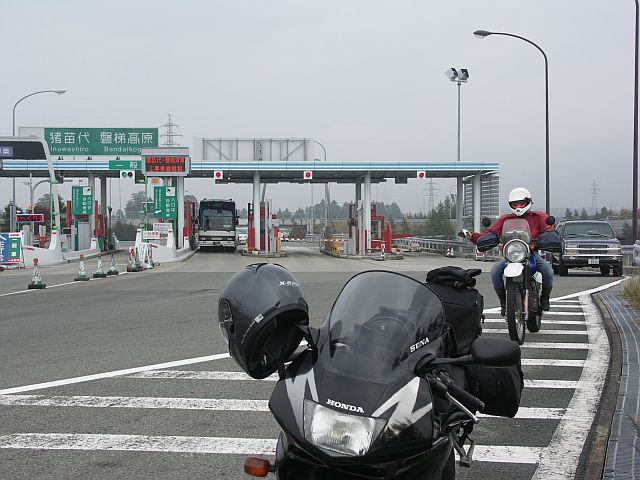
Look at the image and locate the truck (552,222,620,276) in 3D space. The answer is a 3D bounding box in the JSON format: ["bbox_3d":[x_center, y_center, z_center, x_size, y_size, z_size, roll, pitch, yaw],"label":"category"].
[{"bbox_3d":[8.060,0.220,36.200,1.820,1.670,4.600,0,0,6],"label":"truck"}]

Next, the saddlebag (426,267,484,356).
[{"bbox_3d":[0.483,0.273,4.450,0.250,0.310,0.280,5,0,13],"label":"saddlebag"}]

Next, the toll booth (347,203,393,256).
[{"bbox_3d":[2.925,-0.587,69.500,2.200,2.950,2.600,0,0,-5],"label":"toll booth"}]

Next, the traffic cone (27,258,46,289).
[{"bbox_3d":[-6.608,0.786,27.600,0.410,0.705,0.410,0,0,-6],"label":"traffic cone"}]

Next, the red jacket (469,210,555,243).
[{"bbox_3d":[2.128,-0.039,13.050,0.900,0.560,0.500,0,0,14],"label":"red jacket"}]

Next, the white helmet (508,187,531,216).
[{"bbox_3d":[2.207,-0.416,13.050,0.250,0.290,0.340,0,0,18],"label":"white helmet"}]

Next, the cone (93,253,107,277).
[{"bbox_3d":[-6.337,0.726,34.100,0.400,0.705,0.400,0,0,-6],"label":"cone"}]

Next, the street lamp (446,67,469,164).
[{"bbox_3d":[9.473,-5.578,82.000,1.100,12.600,1.300,0,1,-37],"label":"street lamp"}]

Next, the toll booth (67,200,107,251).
[{"bbox_3d":[-13.303,-0.742,67.500,2.100,2.950,2.600,0,0,-5],"label":"toll booth"}]

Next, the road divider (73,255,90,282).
[{"bbox_3d":[-6.425,0.748,32.000,0.400,0.700,0.400,0,0,-6],"label":"road divider"}]

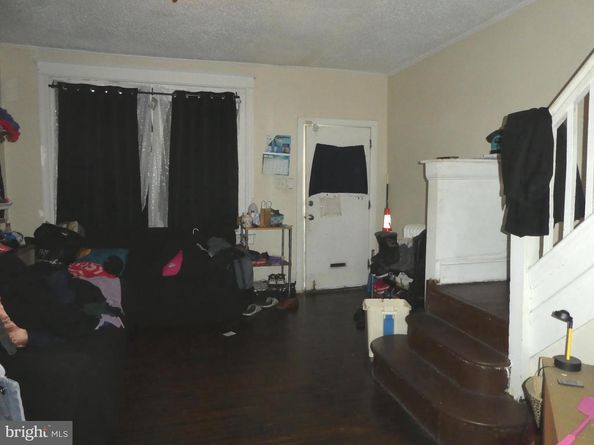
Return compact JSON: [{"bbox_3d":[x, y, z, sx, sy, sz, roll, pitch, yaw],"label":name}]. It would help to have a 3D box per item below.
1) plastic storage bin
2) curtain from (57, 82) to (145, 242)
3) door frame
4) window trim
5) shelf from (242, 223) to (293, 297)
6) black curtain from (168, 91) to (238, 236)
[{"bbox_3d":[0.710,0.855,3.336,0.360,0.415,0.275,0,5,2],"label":"plastic storage bin"},{"bbox_3d":[-2.074,-0.585,4.381,0.837,1.690,0.090,-1,6,-15],"label":"curtain"},{"bbox_3d":[0.503,-0.195,5.206,1.035,2.153,0.120,-1,6,-15],"label":"door frame"},{"bbox_3d":[-1.581,-0.805,4.574,2.245,1.709,0.100,-1,6,-15],"label":"window trim"},{"bbox_3d":[-0.352,0.491,4.816,0.530,0.855,0.320,-1,6,-15],"label":"shelf"},{"bbox_3d":[-1.046,-0.614,4.651,0.767,1.680,0.090,-1,6,-15],"label":"black curtain"}]

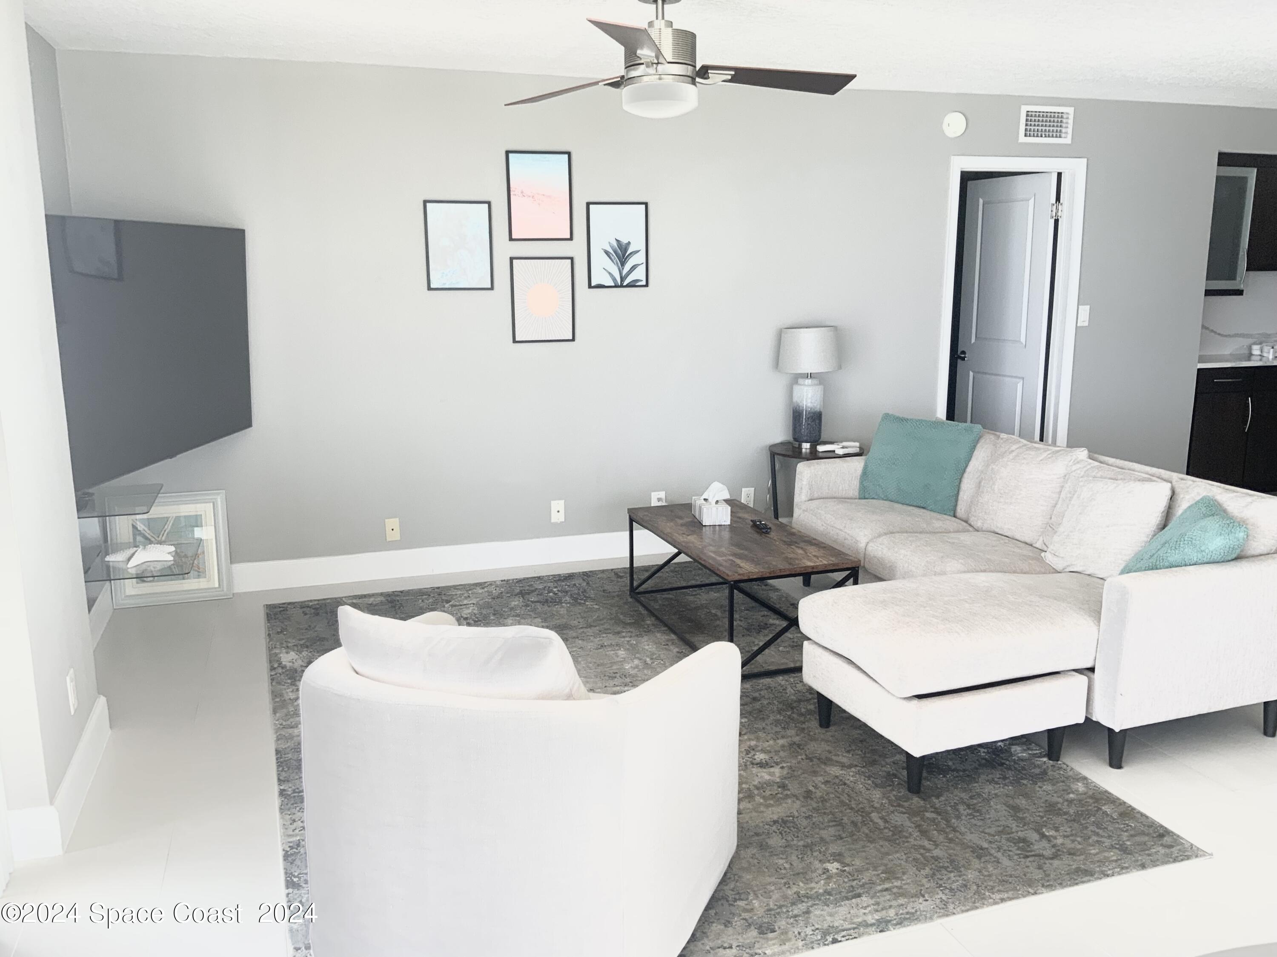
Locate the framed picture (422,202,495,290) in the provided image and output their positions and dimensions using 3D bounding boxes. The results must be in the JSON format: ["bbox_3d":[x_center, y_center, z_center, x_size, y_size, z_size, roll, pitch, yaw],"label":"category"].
[{"bbox_3d":[-0.865,-1.121,5.160,0.319,0.420,0.022,-4,12,-17],"label":"framed picture"}]

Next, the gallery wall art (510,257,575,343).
[{"bbox_3d":[-0.476,-0.890,5.333,0.319,0.420,0.022,-4,12,-17],"label":"gallery wall art"}]

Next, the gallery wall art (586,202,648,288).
[{"bbox_3d":[-0.103,-1.176,5.399,0.319,0.420,0.022,-4,12,-17],"label":"gallery wall art"}]

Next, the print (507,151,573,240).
[{"bbox_3d":[-0.483,-1.379,5.234,0.319,0.420,0.022,-4,12,-17],"label":"print"}]

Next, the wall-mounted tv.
[{"bbox_3d":[-1.828,-0.519,4.077,0.060,0.886,1.537,2,11,3],"label":"wall-mounted tv"}]

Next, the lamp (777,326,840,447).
[{"bbox_3d":[0.891,-0.475,5.624,0.328,0.634,0.328,0,11,0],"label":"lamp"}]

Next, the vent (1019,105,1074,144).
[{"bbox_3d":[2.301,-1.993,6.029,0.354,0.198,0.020,-4,12,-17],"label":"vent"}]

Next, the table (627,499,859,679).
[{"bbox_3d":[0.405,0.433,4.551,0.553,0.415,1.135,-4,12,-19],"label":"table"}]

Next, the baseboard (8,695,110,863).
[{"bbox_3d":[-1.718,0.865,3.214,0.117,0.140,0.820,-4,12,-17],"label":"baseboard"}]

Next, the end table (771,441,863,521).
[{"bbox_3d":[0.937,0.131,5.679,0.492,0.578,0.492,-4,12,-17],"label":"end table"}]

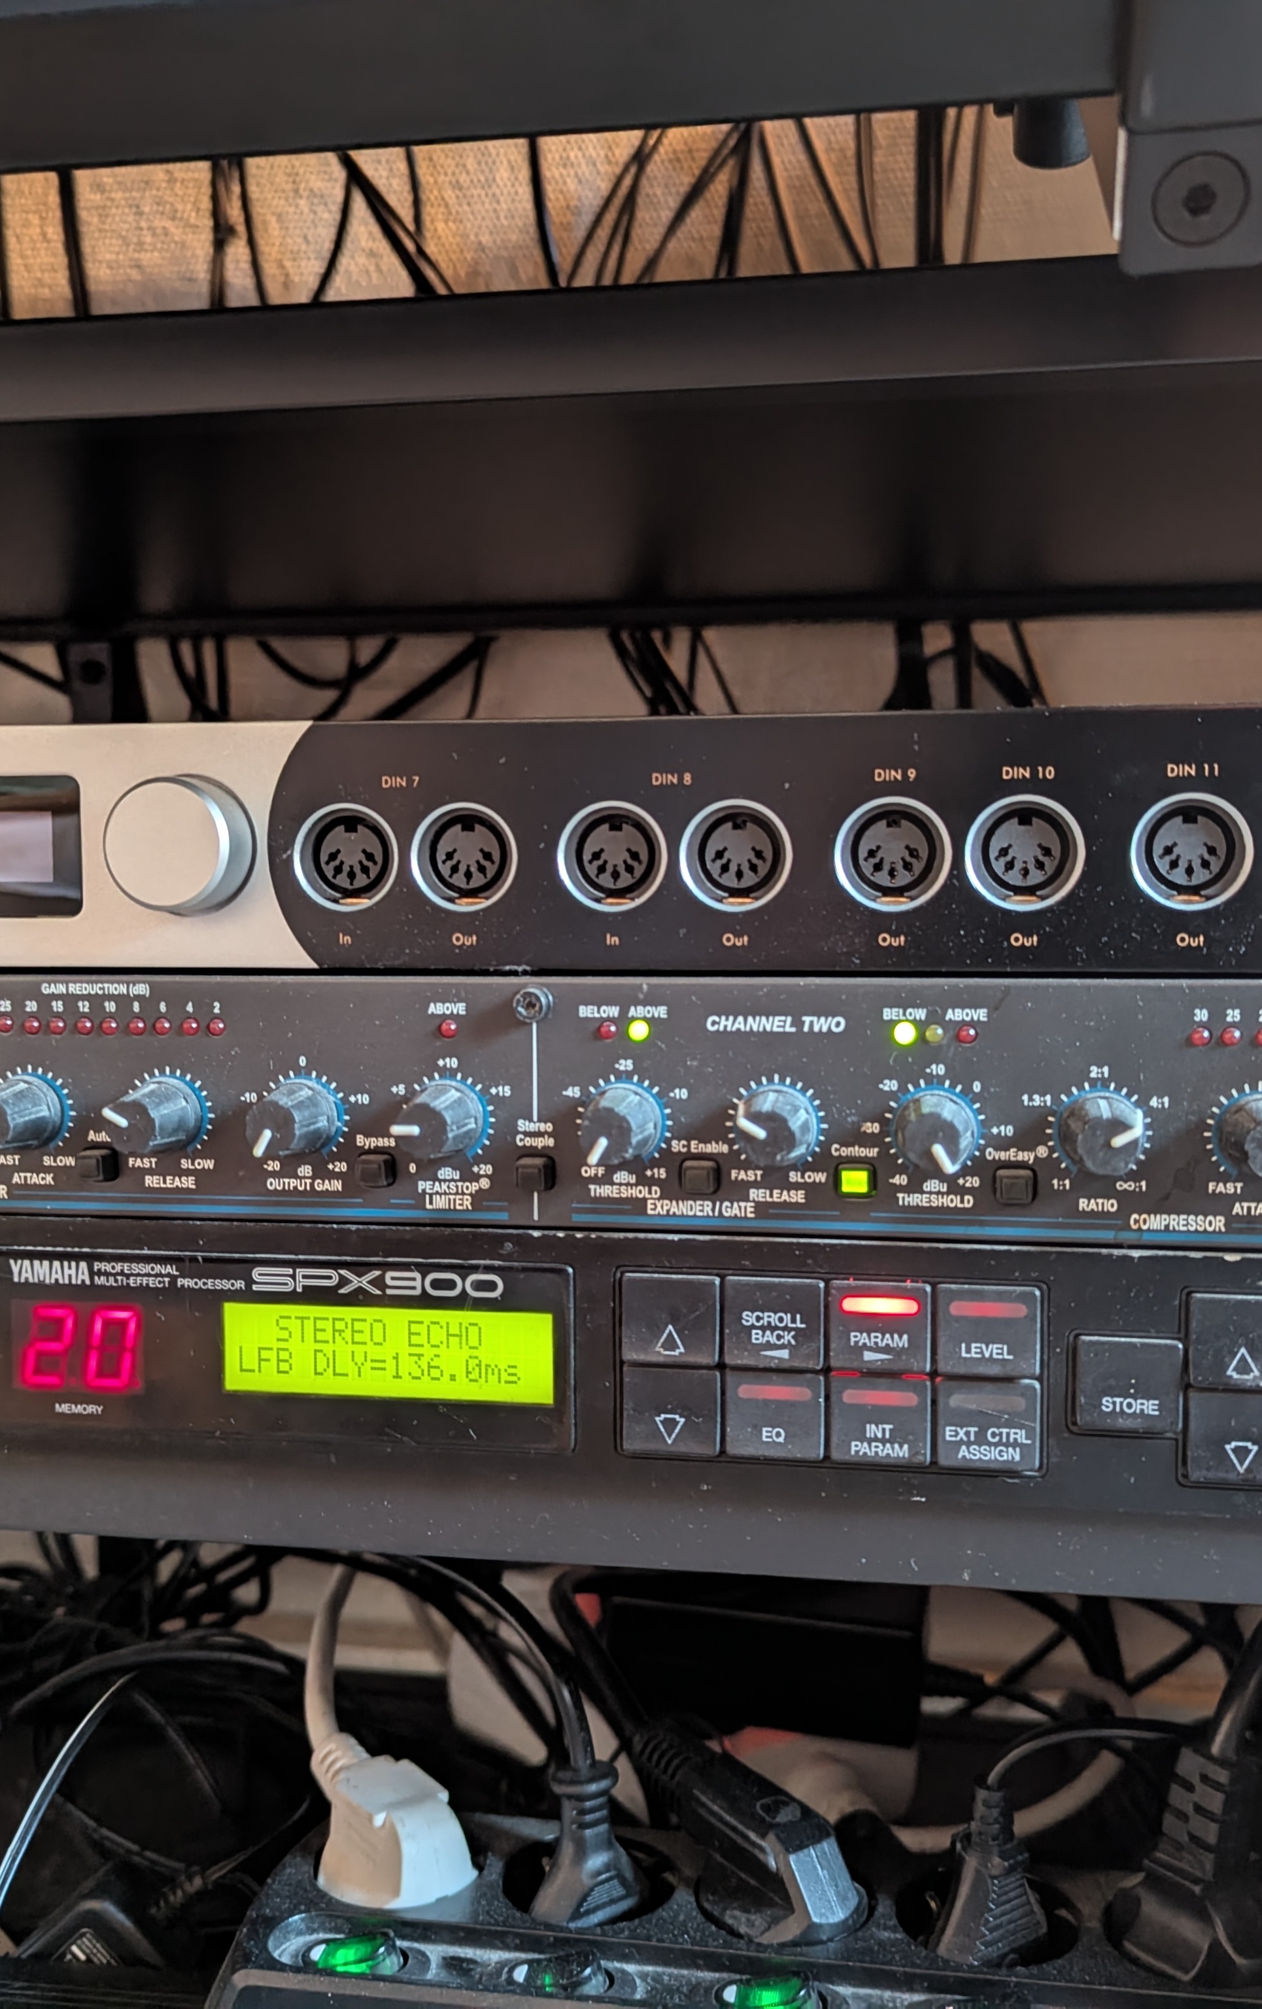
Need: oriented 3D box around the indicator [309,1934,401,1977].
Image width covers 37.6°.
[{"bbox_3d":[-0.059,0.204,0.397,0.018,0.006,0.011,0,5,10],"label":"indicator"}]

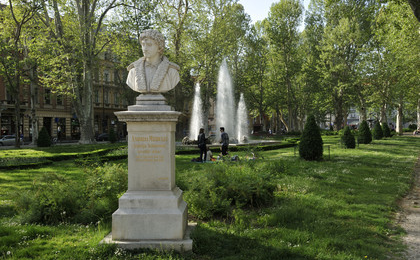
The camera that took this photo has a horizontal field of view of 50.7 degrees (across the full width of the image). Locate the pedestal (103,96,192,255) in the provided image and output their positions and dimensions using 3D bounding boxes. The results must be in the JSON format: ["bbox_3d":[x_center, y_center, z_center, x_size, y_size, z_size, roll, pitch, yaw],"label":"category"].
[{"bbox_3d":[-0.825,0.540,6.360,1.220,2.110,1.060,0,0,2],"label":"pedestal"}]

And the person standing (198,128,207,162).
[{"bbox_3d":[-0.370,0.760,21.900,0.400,1.650,0.500,0,0,-41],"label":"person standing"}]

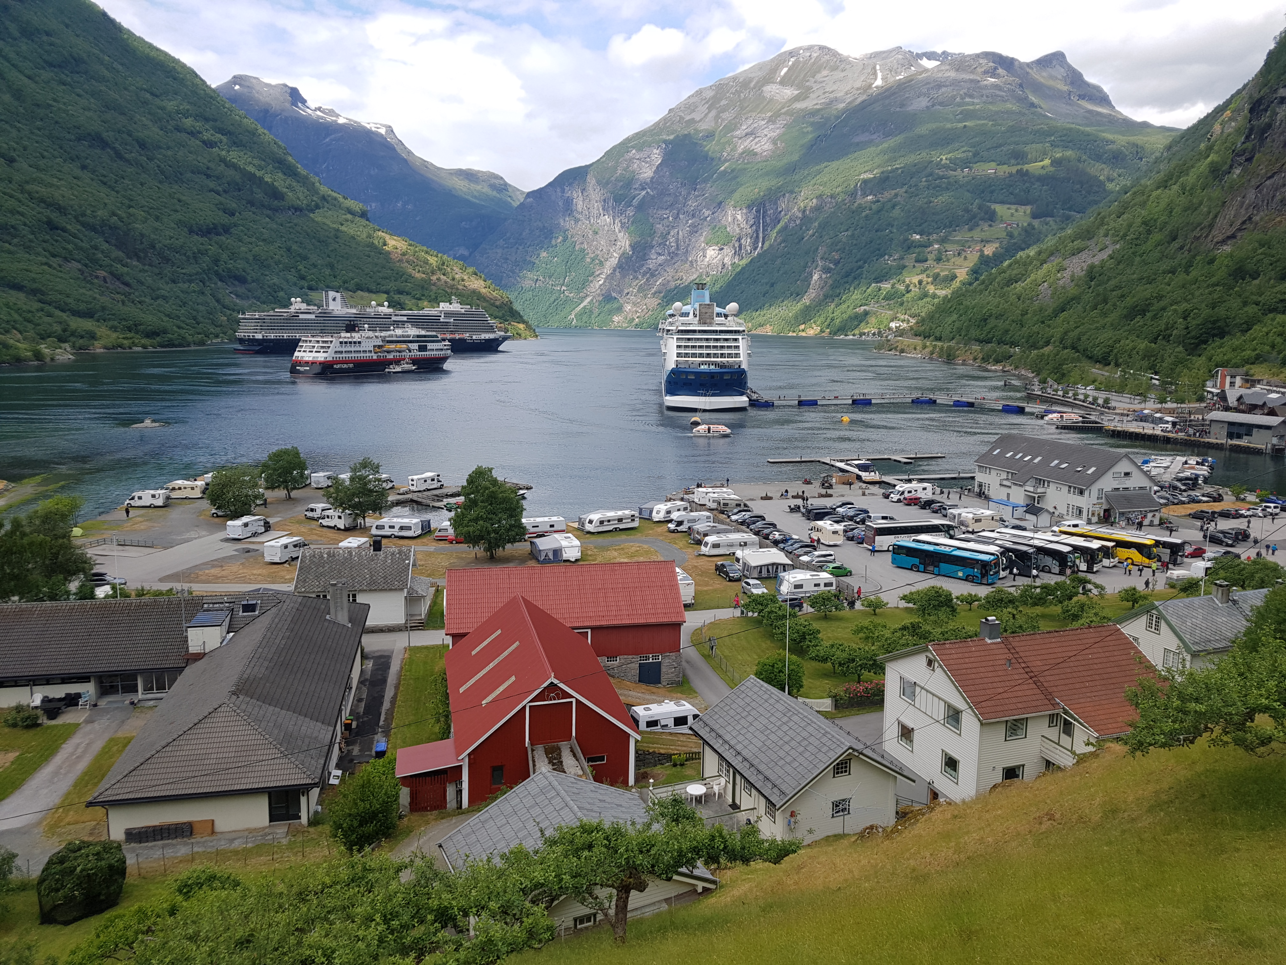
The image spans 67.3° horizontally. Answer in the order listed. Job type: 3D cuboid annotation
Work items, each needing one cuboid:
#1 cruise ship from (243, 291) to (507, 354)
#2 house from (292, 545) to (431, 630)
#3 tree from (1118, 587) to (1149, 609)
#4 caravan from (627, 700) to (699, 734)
[{"bbox_3d":[-232.530,-150.090,903.360,35.000,56.000,298.480,9,12,39],"label":"cruise ship"},{"bbox_3d":[-28.060,10.310,98.430,12.400,7.500,8.200,0,10,-8],"label":"house"},{"bbox_3d":[55.350,13.000,108.930,3.200,2.600,3.200,1,9,0],"label":"tree"},{"bbox_3d":[2.024,18.398,74.751,5.500,2.550,2.150,-3,10,-20],"label":"caravan"}]

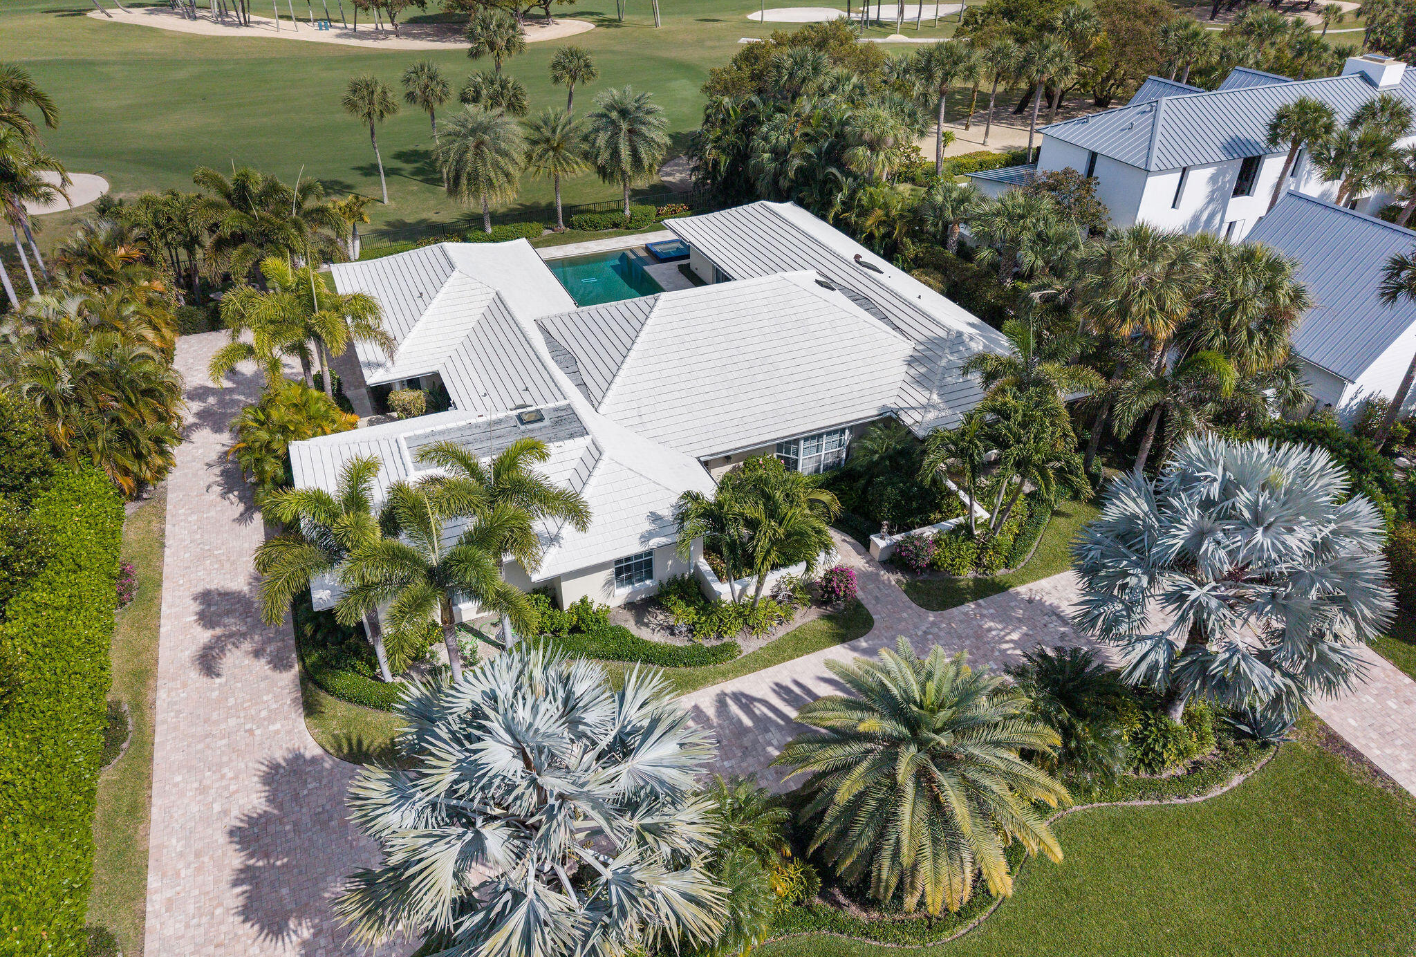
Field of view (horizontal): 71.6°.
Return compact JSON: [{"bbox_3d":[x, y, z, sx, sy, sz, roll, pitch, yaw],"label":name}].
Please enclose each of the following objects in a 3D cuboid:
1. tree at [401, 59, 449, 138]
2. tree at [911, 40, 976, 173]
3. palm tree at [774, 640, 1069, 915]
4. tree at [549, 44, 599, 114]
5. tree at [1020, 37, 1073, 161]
[{"bbox_3d":[-18.137,-23.350,65.106,3.230,8.180,3.230,-14,36,-19],"label":"tree"},{"bbox_3d":[15.739,-25.224,67.258,4.190,8.860,4.190,7,34,11],"label":"tree"},{"bbox_3d":[4.811,6.770,22.619,6.460,5.150,6.460,0,34,0],"label":"palm tree"},{"bbox_3d":[-9.523,-26.492,69.914,3.330,7.980,3.330,-14,36,-19],"label":"tree"},{"bbox_3d":[23.177,-26.178,68.872,3.380,8.720,3.380,10,34,15],"label":"tree"}]

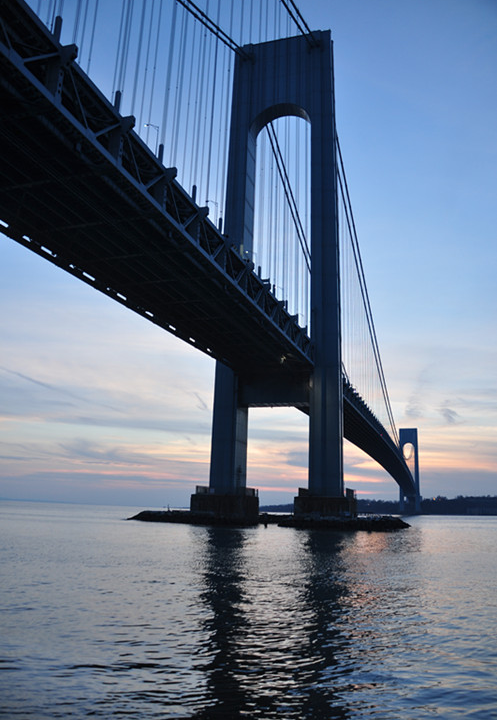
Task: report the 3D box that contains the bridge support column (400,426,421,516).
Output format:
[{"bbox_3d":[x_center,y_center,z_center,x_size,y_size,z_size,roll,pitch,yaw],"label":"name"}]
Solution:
[{"bbox_3d":[406.500,279.500,1415.000,46.000,210.000,13.000,-3,-16,18],"label":"bridge support column"}]

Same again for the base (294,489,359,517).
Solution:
[{"bbox_3d":[27.480,50.280,195.260,18.300,10.000,20.500,-3,-16,18],"label":"base"}]

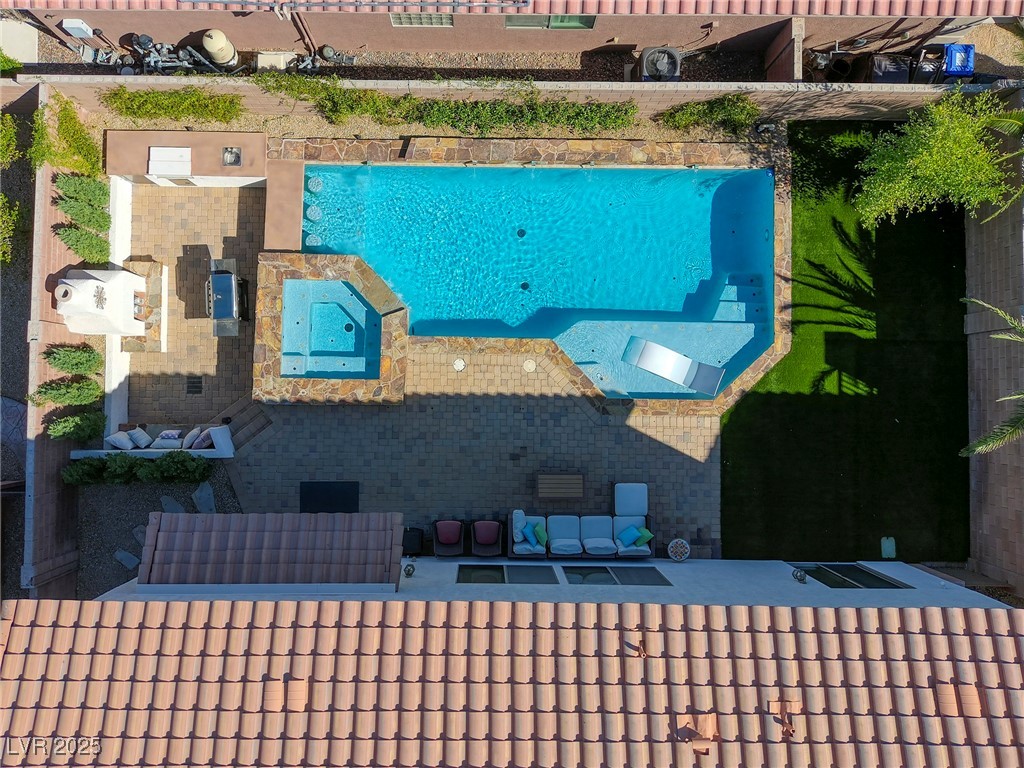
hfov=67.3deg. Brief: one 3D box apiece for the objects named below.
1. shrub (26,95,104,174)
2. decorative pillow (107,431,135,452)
[{"bbox_3d":[-8.670,-4.714,15.065,0.750,1.700,1.400,1,90,-3],"label":"shrub"},{"bbox_3d":[-8.038,1.143,15.850,0.470,0.150,0.450,31,44,-2],"label":"decorative pillow"}]

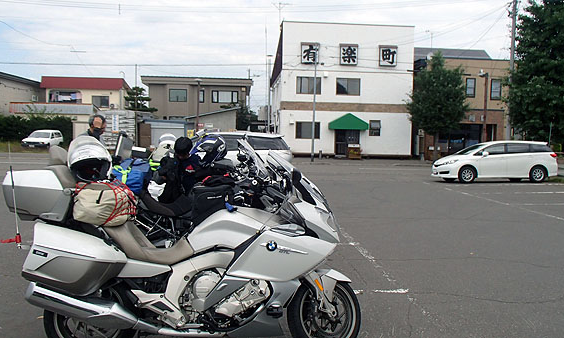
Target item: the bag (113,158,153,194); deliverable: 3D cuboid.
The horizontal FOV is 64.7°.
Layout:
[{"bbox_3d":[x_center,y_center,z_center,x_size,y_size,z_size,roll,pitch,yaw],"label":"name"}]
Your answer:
[{"bbox_3d":[-1.371,0.051,4.100,0.340,0.300,0.420,1,4,-6],"label":"bag"}]

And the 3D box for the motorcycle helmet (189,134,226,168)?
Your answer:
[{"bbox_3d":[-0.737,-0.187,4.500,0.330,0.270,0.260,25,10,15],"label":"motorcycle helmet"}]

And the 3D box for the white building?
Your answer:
[{"bbox_3d":[4.833,-6.774,41.494,10.720,10.610,11.000,1,4,-6],"label":"white building"}]

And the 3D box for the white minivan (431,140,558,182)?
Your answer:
[{"bbox_3d":[8.116,-0.337,17.100,4.590,1.590,1.700,0,4,-9],"label":"white minivan"}]

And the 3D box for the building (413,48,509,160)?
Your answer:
[{"bbox_3d":[14.577,-5.363,41.862,7.980,8.390,10.000,1,4,-6],"label":"building"}]

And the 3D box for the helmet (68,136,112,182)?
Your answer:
[{"bbox_3d":[-1.341,-0.074,3.120,0.270,0.300,0.320,-2,5,-37],"label":"helmet"}]

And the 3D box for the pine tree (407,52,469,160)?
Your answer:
[{"bbox_3d":[11.690,-4.672,33.500,4.400,7.800,4.400,1,4,-6],"label":"pine tree"}]

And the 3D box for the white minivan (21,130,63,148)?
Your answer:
[{"bbox_3d":[-18.504,-2.220,34.500,1.660,1.460,4.200,1,4,-7],"label":"white minivan"}]

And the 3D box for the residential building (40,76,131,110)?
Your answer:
[{"bbox_3d":[-20.259,-5.763,48.620,8.050,7.260,8.500,1,4,-6],"label":"residential building"}]

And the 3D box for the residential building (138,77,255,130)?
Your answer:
[{"bbox_3d":[-8.657,-5.630,47.742,10.500,7.060,8.500,1,4,-6],"label":"residential building"}]

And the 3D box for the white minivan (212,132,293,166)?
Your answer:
[{"bbox_3d":[-2.144,-0.265,13.000,4.700,1.660,1.740,1,4,-6],"label":"white minivan"}]

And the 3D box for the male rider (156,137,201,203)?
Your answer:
[{"bbox_3d":[-1.001,0.420,4.350,0.520,1.480,0.520,1,4,3],"label":"male rider"}]

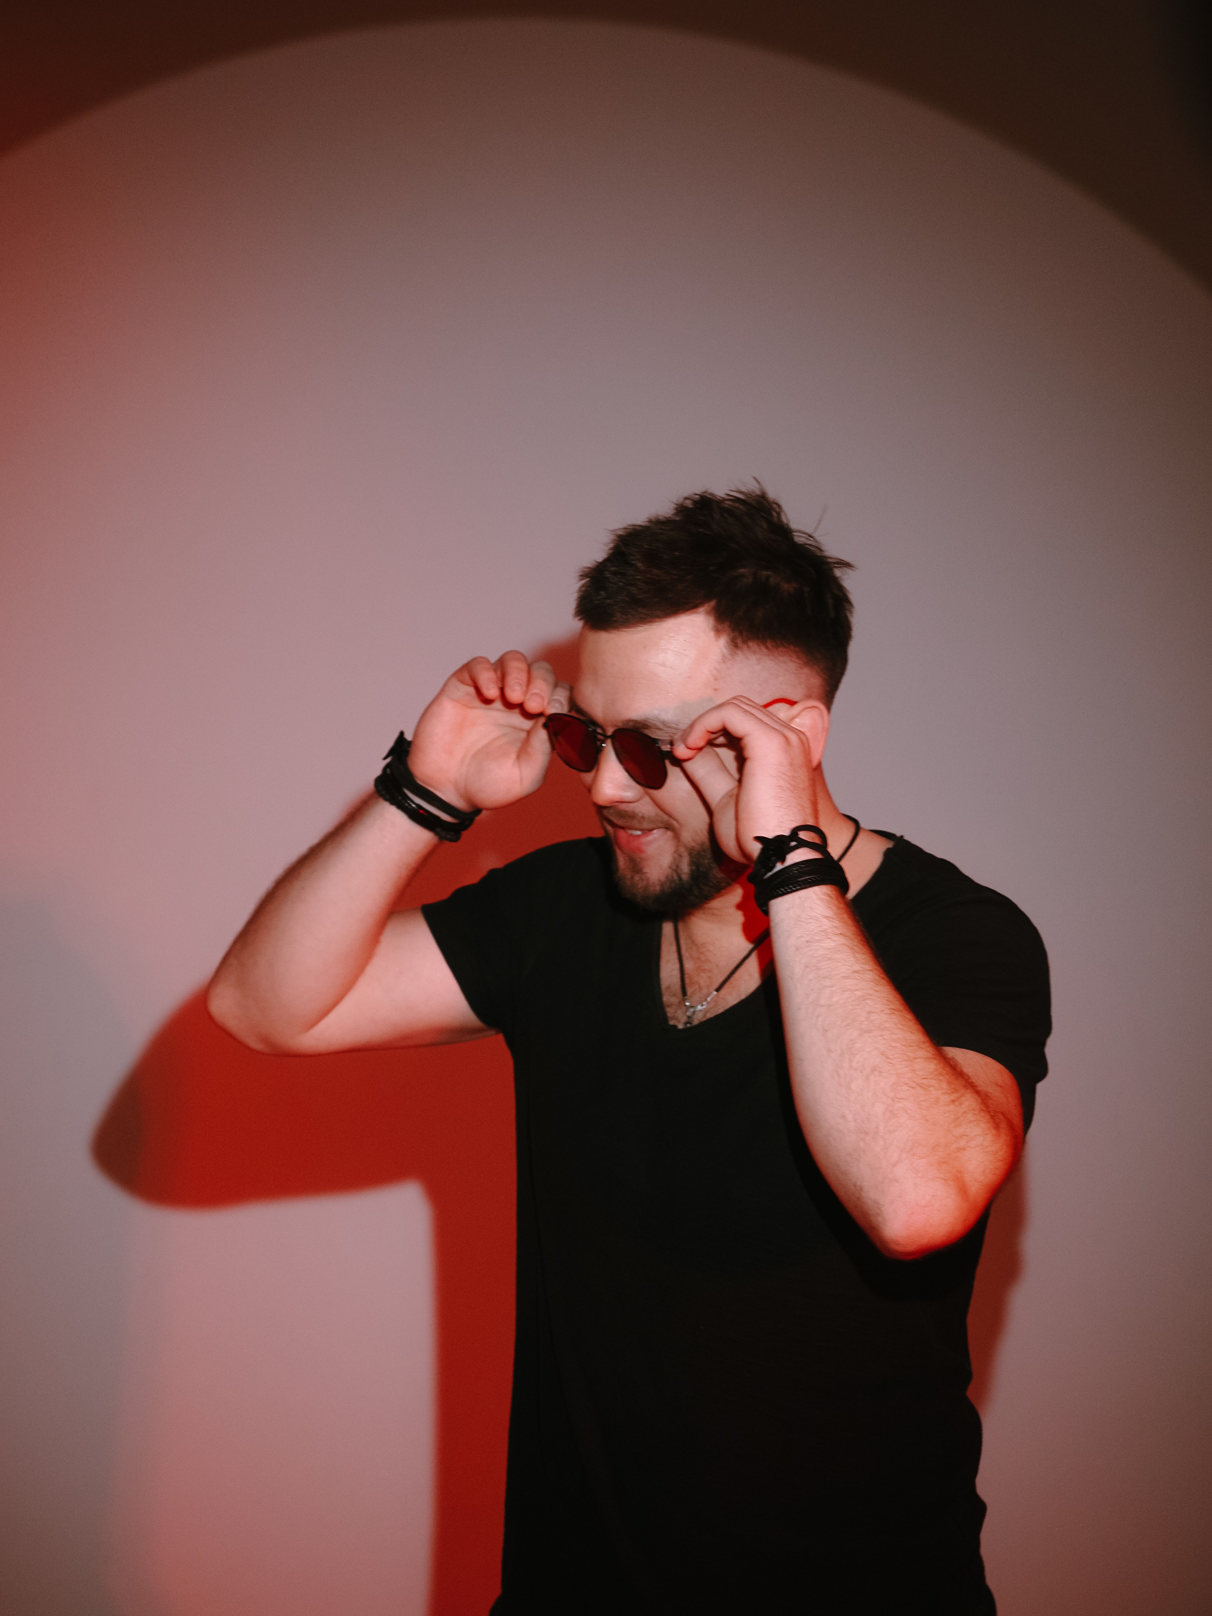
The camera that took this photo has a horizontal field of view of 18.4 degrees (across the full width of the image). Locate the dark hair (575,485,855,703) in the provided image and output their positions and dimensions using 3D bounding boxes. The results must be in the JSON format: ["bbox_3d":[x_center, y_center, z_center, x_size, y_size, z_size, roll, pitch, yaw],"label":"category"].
[{"bbox_3d":[0.072,-0.141,2.480,0.195,0.150,0.165,-28,26,-35],"label":"dark hair"}]

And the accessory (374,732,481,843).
[{"bbox_3d":[-0.122,-0.013,2.540,0.073,0.038,0.058,41,24,0],"label":"accessory"}]

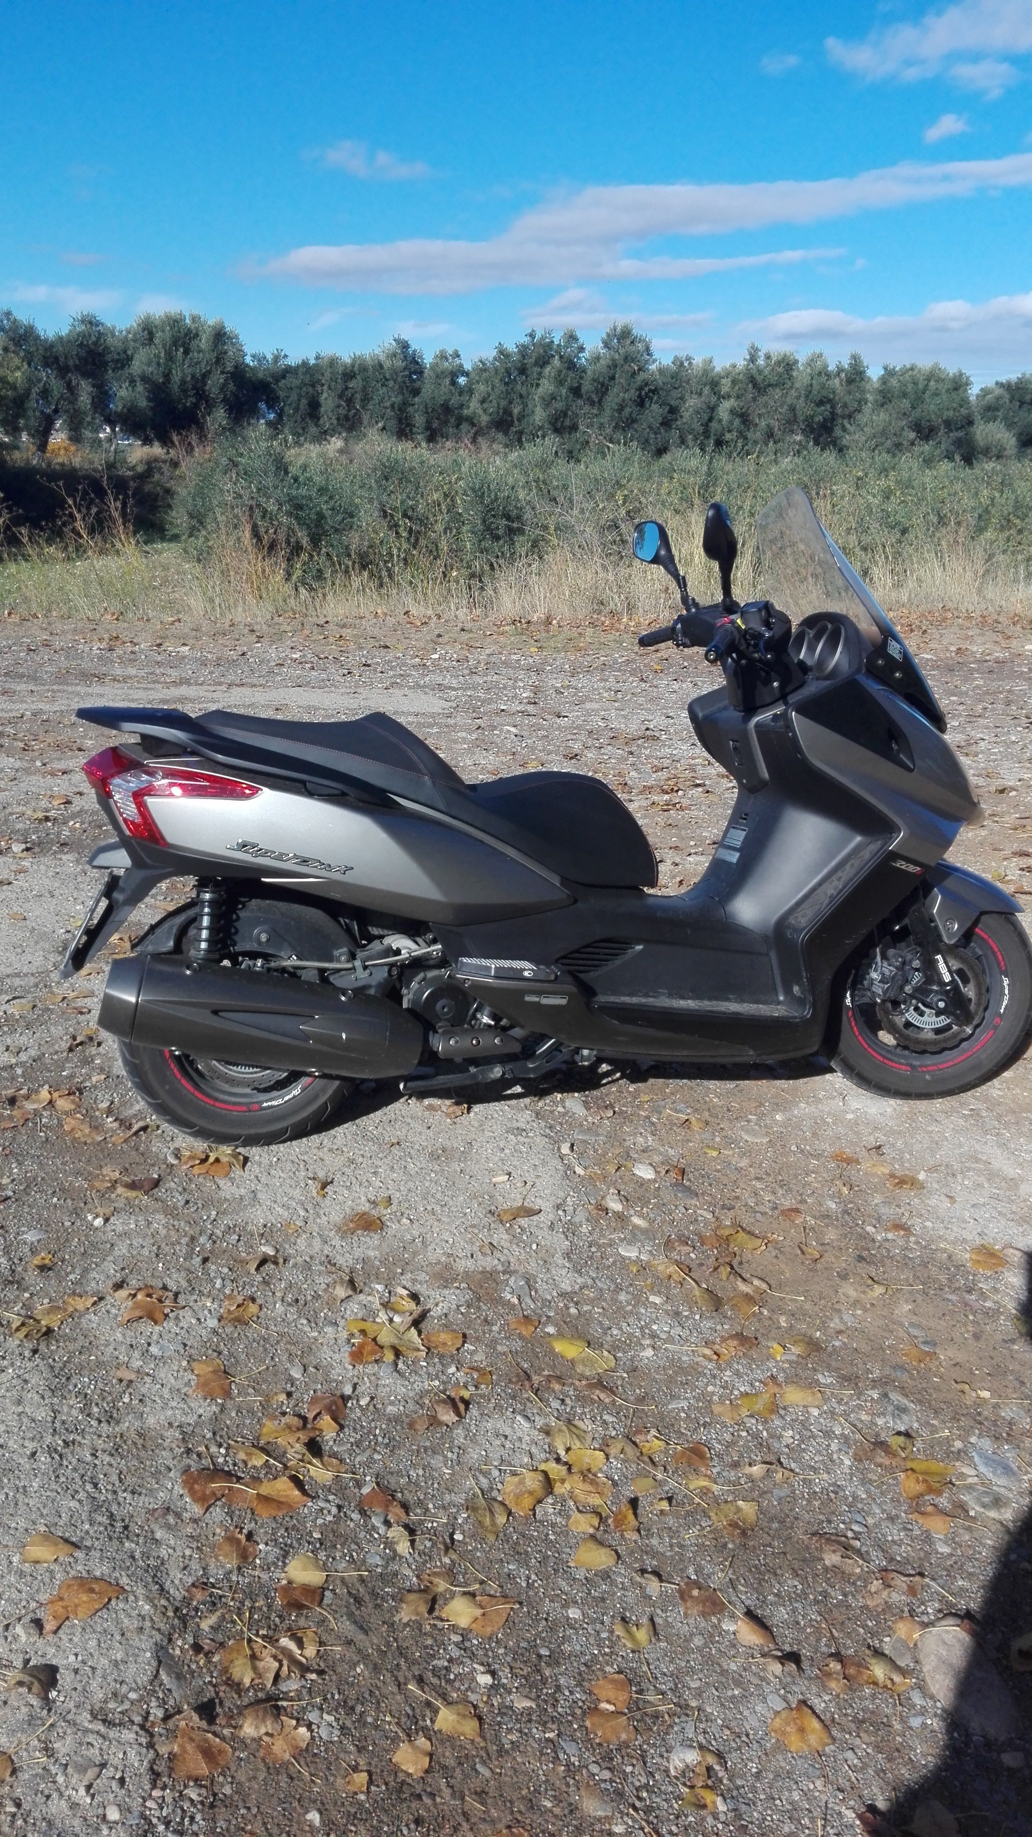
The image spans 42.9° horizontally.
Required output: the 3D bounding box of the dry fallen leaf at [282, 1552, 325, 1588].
[{"bbox_3d":[-0.281,0.886,1.789,0.057,0.010,0.052,8,21,21],"label":"dry fallen leaf"}]

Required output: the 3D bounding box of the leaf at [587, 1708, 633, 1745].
[{"bbox_3d":[0.114,0.964,1.569,0.057,0.010,0.040,3,20,8],"label":"leaf"}]

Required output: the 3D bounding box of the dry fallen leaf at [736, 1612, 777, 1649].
[{"bbox_3d":[0.309,0.935,1.722,0.043,0.018,0.043,-6,21,-17],"label":"dry fallen leaf"}]

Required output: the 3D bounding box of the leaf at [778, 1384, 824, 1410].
[{"bbox_3d":[0.451,0.757,2.080,0.065,0.012,0.036,0,20,0],"label":"leaf"}]

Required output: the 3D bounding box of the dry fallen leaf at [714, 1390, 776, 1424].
[{"bbox_3d":[0.361,0.764,2.056,0.099,0.015,0.046,-4,21,-10],"label":"dry fallen leaf"}]

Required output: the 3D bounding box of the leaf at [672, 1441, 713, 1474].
[{"bbox_3d":[0.265,0.808,1.977,0.057,0.014,0.051,4,20,9],"label":"leaf"}]

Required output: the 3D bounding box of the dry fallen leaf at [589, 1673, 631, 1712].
[{"bbox_3d":[0.125,0.965,1.643,0.051,0.015,0.041,19,28,42],"label":"dry fallen leaf"}]

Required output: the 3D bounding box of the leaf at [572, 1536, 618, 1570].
[{"bbox_3d":[0.112,0.873,1.797,0.053,0.013,0.051,9,22,24],"label":"leaf"}]

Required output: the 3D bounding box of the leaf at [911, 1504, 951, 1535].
[{"bbox_3d":[0.589,0.843,1.845,0.033,0.015,0.044,-16,26,-37],"label":"leaf"}]

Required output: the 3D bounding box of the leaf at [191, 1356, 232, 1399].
[{"bbox_3d":[-0.490,0.742,2.115,0.058,0.015,0.089,-4,21,-11],"label":"leaf"}]

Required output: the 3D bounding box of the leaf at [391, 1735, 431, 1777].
[{"bbox_3d":[-0.120,0.996,1.562,0.038,0.014,0.040,13,24,32],"label":"leaf"}]

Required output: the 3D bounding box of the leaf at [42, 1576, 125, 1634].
[{"bbox_3d":[-0.576,0.905,1.729,0.088,0.015,0.096,5,20,15],"label":"leaf"}]

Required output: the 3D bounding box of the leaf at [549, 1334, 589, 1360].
[{"bbox_3d":[0.092,0.725,2.238,0.051,0.015,0.062,-14,24,-33],"label":"leaf"}]

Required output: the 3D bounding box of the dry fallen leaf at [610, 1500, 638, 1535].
[{"bbox_3d":[0.149,0.840,1.841,0.032,0.022,0.034,-6,21,-16],"label":"dry fallen leaf"}]

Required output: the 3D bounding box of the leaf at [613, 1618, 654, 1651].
[{"bbox_3d":[0.154,0.914,1.677,0.050,0.018,0.039,-2,20,-5],"label":"leaf"}]

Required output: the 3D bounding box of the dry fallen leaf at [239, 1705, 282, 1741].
[{"bbox_3d":[-0.304,0.960,1.574,0.050,0.015,0.047,0,19,0],"label":"dry fallen leaf"}]

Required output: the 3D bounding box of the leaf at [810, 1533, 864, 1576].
[{"bbox_3d":[0.450,0.889,1.844,0.070,0.018,0.051,4,21,11],"label":"leaf"}]

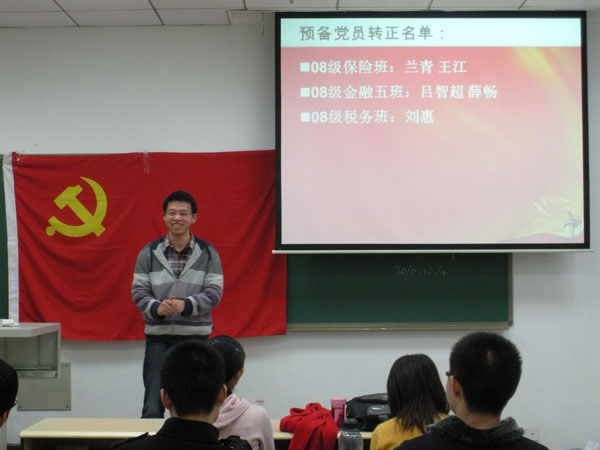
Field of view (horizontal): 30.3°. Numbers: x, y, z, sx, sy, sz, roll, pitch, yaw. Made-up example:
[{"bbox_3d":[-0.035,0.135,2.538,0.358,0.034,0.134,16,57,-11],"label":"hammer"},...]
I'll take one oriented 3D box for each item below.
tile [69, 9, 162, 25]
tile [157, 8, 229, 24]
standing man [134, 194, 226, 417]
[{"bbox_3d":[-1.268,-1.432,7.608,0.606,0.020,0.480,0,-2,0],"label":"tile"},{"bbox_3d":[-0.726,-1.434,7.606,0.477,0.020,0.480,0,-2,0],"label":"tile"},{"bbox_3d":[-0.648,0.684,5.918,0.500,1.740,0.360,0,-2,3],"label":"standing man"}]

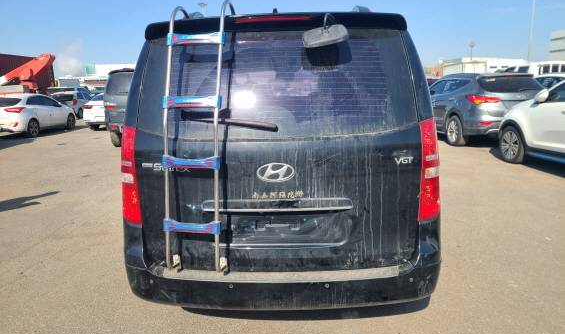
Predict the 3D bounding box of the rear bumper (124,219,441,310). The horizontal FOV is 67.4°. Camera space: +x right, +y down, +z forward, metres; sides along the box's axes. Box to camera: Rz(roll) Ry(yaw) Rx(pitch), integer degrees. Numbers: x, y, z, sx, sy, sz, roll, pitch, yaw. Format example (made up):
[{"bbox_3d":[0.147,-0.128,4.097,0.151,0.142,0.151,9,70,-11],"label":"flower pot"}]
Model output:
[{"bbox_3d":[-0.007,0.536,2.483,1.860,0.460,0.420,-1,11,3],"label":"rear bumper"}]

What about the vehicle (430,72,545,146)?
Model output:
[{"bbox_3d":[4.959,-1.594,11.215,1.880,1.680,4.690,-1,11,3],"label":"vehicle"}]

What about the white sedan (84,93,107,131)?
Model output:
[{"bbox_3d":[-6.216,-2.381,17.533,1.820,1.450,4.600,-1,11,3],"label":"white sedan"}]

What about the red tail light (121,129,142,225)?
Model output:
[{"bbox_3d":[-0.867,0.051,2.480,0.160,0.570,0.220,-1,11,3],"label":"red tail light"}]

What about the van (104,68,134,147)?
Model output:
[{"bbox_3d":[-3.349,-1.754,12.597,1.930,1.920,5.140,-1,11,3],"label":"van"}]

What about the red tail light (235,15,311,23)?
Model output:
[{"bbox_3d":[-0.043,-0.775,2.234,0.420,0.040,0.060,-1,11,3],"label":"red tail light"}]

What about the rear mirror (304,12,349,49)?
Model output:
[{"bbox_3d":[0.204,-0.693,2.144,0.240,0.140,0.070,-8,-29,0],"label":"rear mirror"}]

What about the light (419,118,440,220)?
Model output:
[{"bbox_3d":[0.830,0.024,2.378,0.160,0.570,0.220,-1,11,3],"label":"light"}]

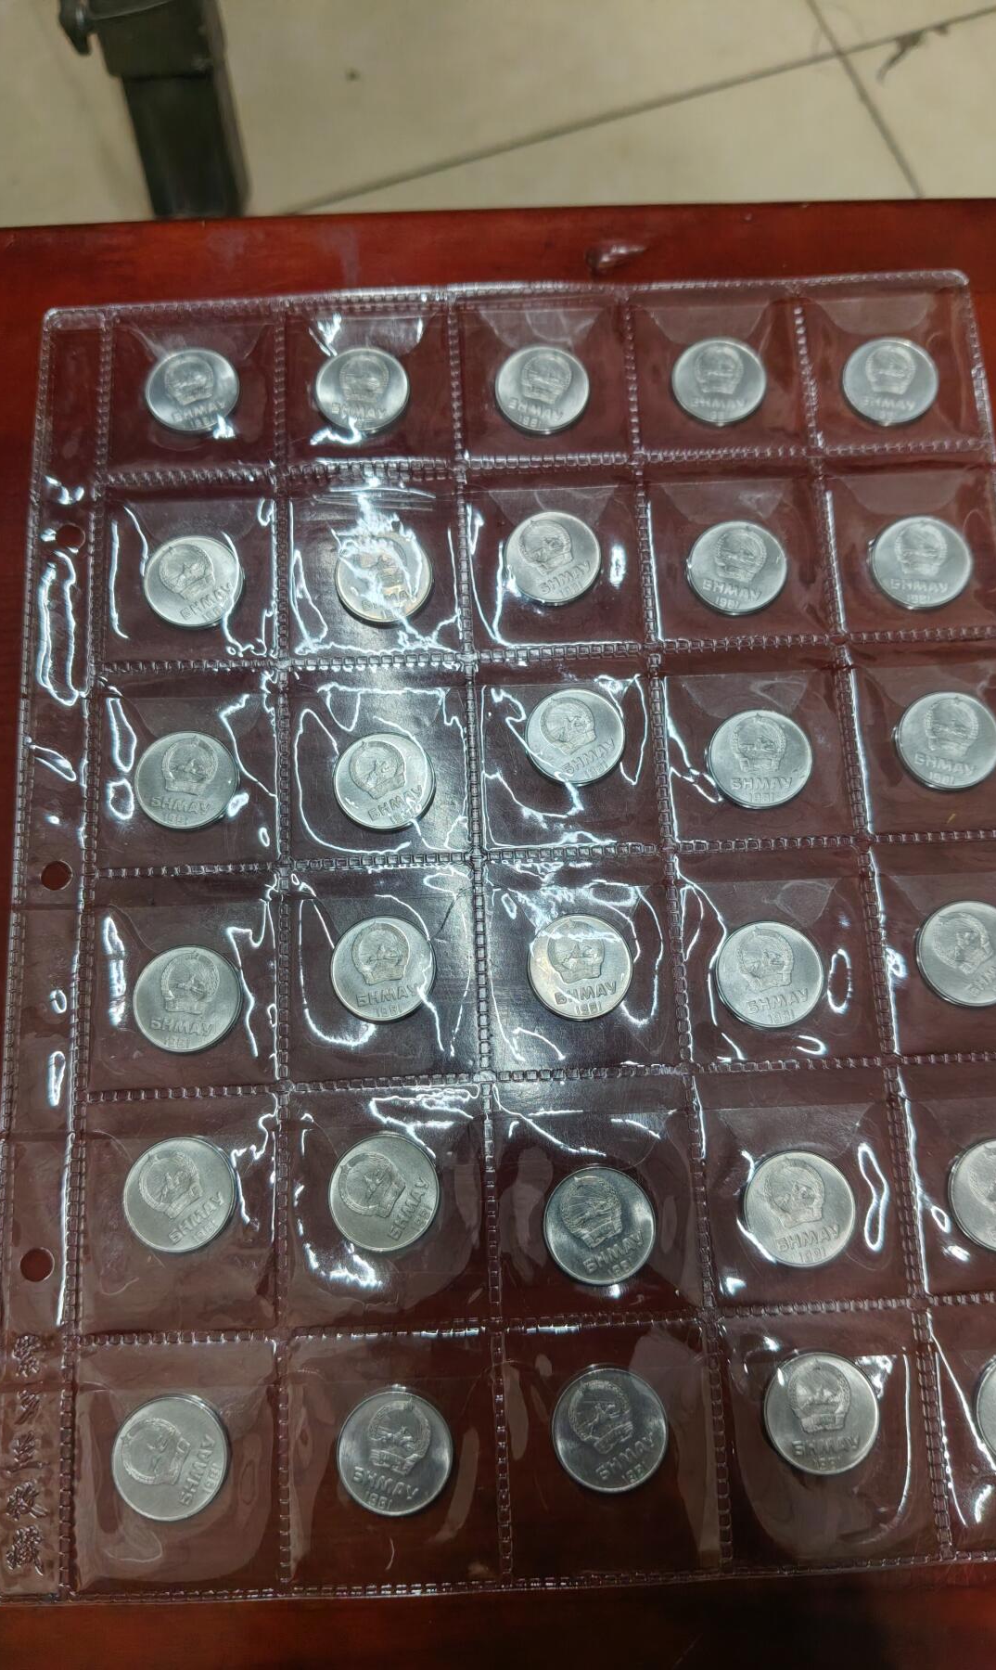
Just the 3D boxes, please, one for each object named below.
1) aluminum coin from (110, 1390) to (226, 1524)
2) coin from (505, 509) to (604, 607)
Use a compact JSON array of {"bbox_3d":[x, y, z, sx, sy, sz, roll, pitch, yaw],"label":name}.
[{"bbox_3d":[-0.056,0.106,0.214,0.020,0.002,0.020,-3,76,0],"label":"aluminum coin"},{"bbox_3d":[0.011,-0.056,0.255,0.020,0.002,0.020,-3,75,-1],"label":"coin"}]

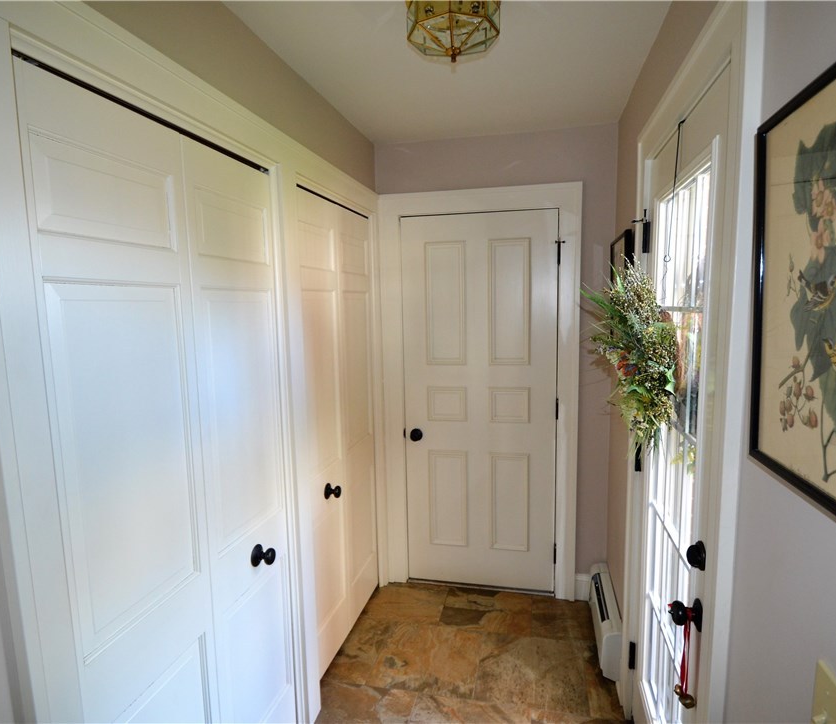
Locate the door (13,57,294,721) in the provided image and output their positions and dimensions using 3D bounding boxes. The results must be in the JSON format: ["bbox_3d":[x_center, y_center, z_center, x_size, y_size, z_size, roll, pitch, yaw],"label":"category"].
[{"bbox_3d":[-0.570,0.440,1.231,0.040,2.010,0.755,1,8,14],"label":"door"}]

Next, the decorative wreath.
[{"bbox_3d":[0.645,-0.021,1.369,0.200,0.550,0.430,1,8,14],"label":"decorative wreath"}]

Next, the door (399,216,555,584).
[{"bbox_3d":[0.328,0.246,2.447,0.806,2.030,0.050,0,7,12],"label":"door"}]

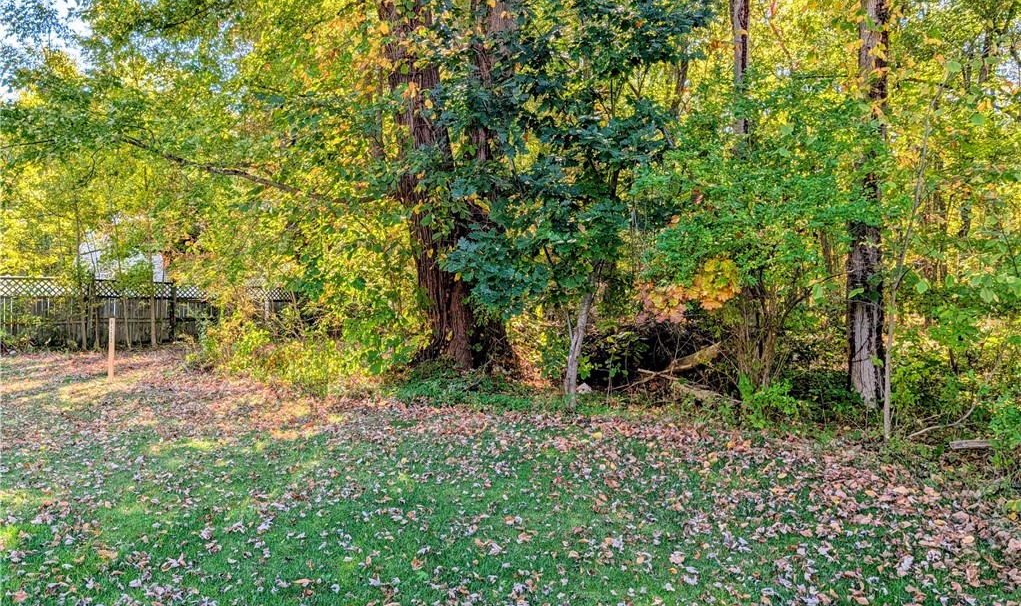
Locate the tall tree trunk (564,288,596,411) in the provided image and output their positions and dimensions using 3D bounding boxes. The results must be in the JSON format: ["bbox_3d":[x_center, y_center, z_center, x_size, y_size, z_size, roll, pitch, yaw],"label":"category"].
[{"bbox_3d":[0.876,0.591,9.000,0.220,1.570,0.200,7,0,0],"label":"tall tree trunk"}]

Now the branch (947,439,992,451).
[{"bbox_3d":[4.551,1.408,7.000,0.519,0.085,0.100,1,0,-11],"label":"branch"}]

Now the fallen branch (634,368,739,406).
[{"bbox_3d":[2.397,1.141,9.750,1.459,0.180,0.200,16,8,29],"label":"fallen branch"}]

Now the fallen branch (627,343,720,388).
[{"bbox_3d":[2.389,0.897,10.200,1.433,0.240,0.240,-21,3,-8],"label":"fallen branch"}]

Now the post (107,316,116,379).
[{"bbox_3d":[-6.757,0.754,12.000,0.080,1.080,0.060,0,0,-9],"label":"post"}]

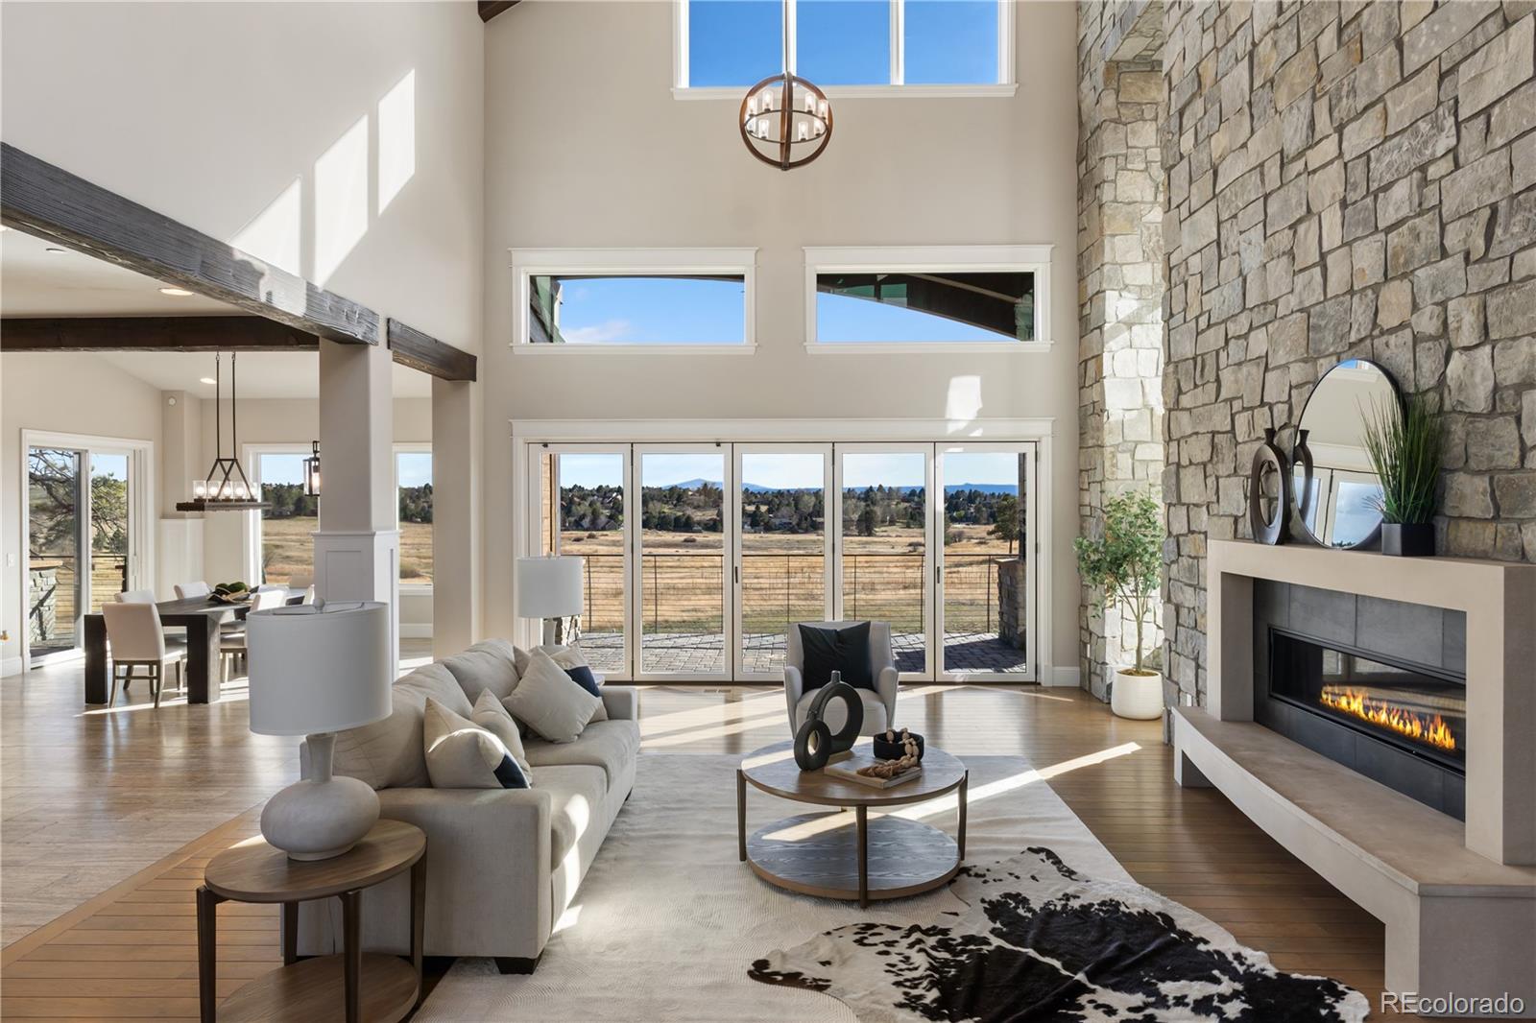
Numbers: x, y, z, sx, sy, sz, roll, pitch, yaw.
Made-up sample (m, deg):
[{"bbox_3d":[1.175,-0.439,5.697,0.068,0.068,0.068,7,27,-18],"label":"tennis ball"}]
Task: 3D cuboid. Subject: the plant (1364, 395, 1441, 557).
[{"bbox_3d":[2.682,-0.151,3.787,0.275,0.673,0.280,0,1,1],"label":"plant"}]

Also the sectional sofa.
[{"bbox_3d":[-1.276,1.226,4.405,1.000,0.970,2.215,0,1,1],"label":"sectional sofa"}]

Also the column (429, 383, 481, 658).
[{"bbox_3d":[-2.939,0.236,8.499,0.375,2.880,0.350,0,1,1],"label":"column"}]

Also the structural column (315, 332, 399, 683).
[{"bbox_3d":[-2.983,0.249,6.509,0.430,2.890,0.430,0,1,1],"label":"structural column"}]

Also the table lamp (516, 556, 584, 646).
[{"bbox_3d":[-1.417,0.681,5.861,0.420,0.795,0.420,0,1,1],"label":"table lamp"}]

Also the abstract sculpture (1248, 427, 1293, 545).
[{"bbox_3d":[2.711,-0.136,4.812,0.075,0.625,0.350,0,1,1],"label":"abstract sculpture"}]

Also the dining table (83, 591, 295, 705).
[{"bbox_3d":[-5.411,1.290,8.991,1.087,0.768,2.300,0,1,1],"label":"dining table"}]

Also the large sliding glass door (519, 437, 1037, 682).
[{"bbox_3d":[0.113,0.479,8.654,4.980,2.385,0.140,0,1,1],"label":"large sliding glass door"}]

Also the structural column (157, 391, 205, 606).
[{"bbox_3d":[-7.523,0.078,11.491,0.380,3.150,0.380,0,1,1],"label":"structural column"}]

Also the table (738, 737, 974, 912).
[{"bbox_3d":[0.419,1.486,4.385,1.120,0.447,1.120,0,1,1],"label":"table"}]

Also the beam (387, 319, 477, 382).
[{"bbox_3d":[-2.855,-1.314,7.447,0.235,0.238,1.780,0,1,1],"label":"beam"}]

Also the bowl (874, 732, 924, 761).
[{"bbox_3d":[0.680,1.214,4.647,0.260,0.090,0.260,0,1,1],"label":"bowl"}]

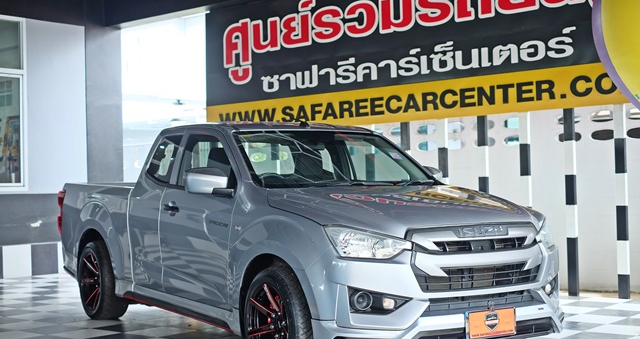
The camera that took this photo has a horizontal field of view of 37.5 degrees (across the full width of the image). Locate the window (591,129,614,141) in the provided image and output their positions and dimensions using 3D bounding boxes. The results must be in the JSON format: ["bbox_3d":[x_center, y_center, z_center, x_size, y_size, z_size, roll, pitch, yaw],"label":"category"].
[{"bbox_3d":[3.043,-0.369,10.080,0.300,0.125,0.070,-2,-1,40],"label":"window"}]

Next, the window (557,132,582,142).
[{"bbox_3d":[2.743,-0.352,10.333,0.313,0.120,0.070,-2,-1,40],"label":"window"}]

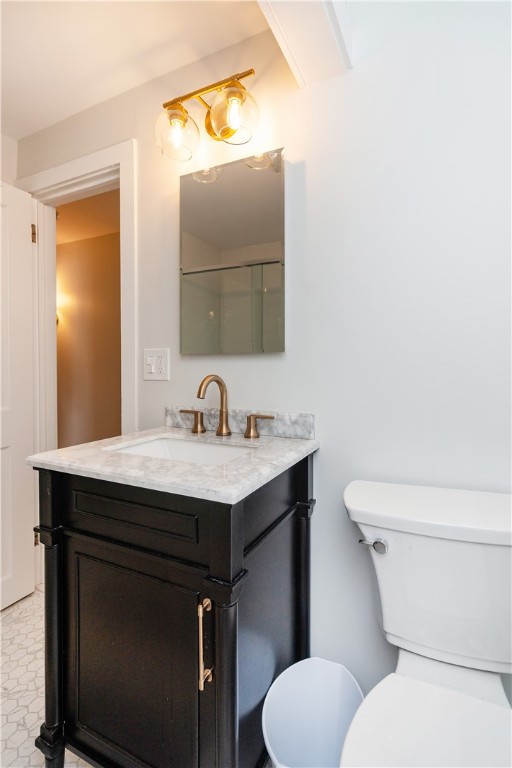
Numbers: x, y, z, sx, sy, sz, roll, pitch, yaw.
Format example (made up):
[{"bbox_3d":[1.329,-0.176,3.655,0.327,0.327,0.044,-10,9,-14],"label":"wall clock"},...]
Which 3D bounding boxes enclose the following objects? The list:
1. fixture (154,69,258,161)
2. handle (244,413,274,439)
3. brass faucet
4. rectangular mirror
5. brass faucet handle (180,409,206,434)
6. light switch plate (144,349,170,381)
[{"bbox_3d":[-0.161,-0.872,1.128,0.370,0.194,0.176,0,1,24],"label":"fixture"},{"bbox_3d":[0.010,0.136,1.099,0.105,0.073,0.051,0,1,25],"label":"handle"},{"bbox_3d":[-0.136,0.072,1.096,0.052,0.200,0.186,0,1,25],"label":"brass faucet"},{"bbox_3d":[-0.088,-0.432,1.186,0.405,0.652,0.025,0,1,24],"label":"rectangular mirror"},{"bbox_3d":[-0.228,0.135,1.228,0.105,0.073,0.051,0,1,25],"label":"brass faucet handle"},{"bbox_3d":[-0.387,-0.075,1.333,0.123,0.122,0.008,0,1,24],"label":"light switch plate"}]

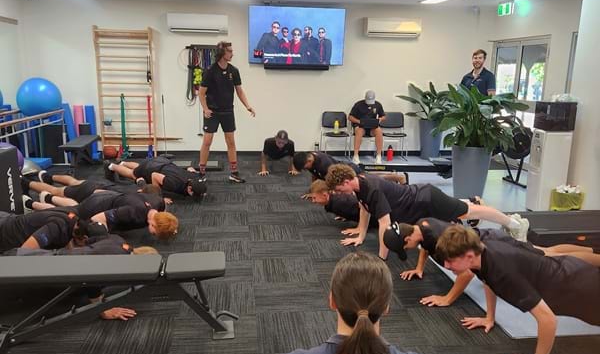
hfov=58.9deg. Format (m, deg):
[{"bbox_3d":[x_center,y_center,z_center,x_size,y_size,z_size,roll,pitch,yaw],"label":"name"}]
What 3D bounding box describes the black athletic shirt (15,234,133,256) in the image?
[{"bbox_3d":[-1.525,0.588,3.594,0.700,0.280,0.500,-2,11,2],"label":"black athletic shirt"}]

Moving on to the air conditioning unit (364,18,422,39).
[{"bbox_3d":[1.622,-2.598,9.296,0.950,0.310,0.240,0,12,-7],"label":"air conditioning unit"}]

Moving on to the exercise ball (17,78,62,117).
[{"bbox_3d":[-4.088,-1.230,8.358,0.645,0.645,0.645,0,12,-7],"label":"exercise ball"}]

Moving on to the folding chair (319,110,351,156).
[{"bbox_3d":[0.645,-0.719,9.372,0.480,0.840,0.520,-1,11,-7],"label":"folding chair"}]

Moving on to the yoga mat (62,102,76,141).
[{"bbox_3d":[-3.790,-0.722,8.772,0.150,0.930,0.150,-8,3,-6],"label":"yoga mat"}]

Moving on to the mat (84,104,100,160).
[{"bbox_3d":[-3.494,-0.750,8.973,0.155,0.910,0.155,-8,-4,-5],"label":"mat"}]

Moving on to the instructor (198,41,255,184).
[{"bbox_3d":[-1.001,-0.889,7.374,0.680,1.900,0.420,-6,13,-32],"label":"instructor"}]

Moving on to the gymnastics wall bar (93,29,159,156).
[{"bbox_3d":[-2.945,-1.412,9.034,0.960,2.190,0.170,0,12,-7],"label":"gymnastics wall bar"}]

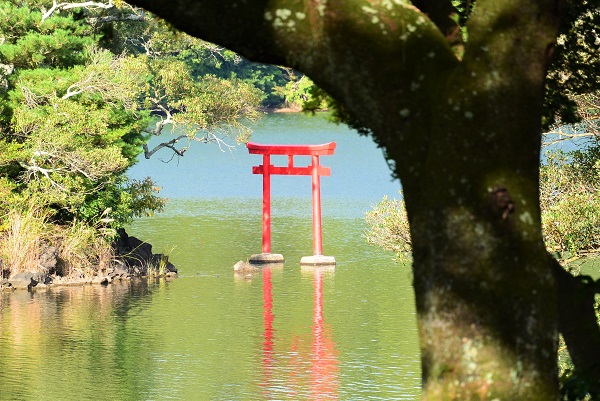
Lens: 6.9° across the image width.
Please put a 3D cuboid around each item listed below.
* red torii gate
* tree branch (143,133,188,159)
[{"bbox_3d":[-0.179,0.061,108.000,2.420,2.660,0.600,1,2,42],"label":"red torii gate"},{"bbox_3d":[-2.905,-1.167,107.000,1.000,0.520,0.450,0,2,0],"label":"tree branch"}]

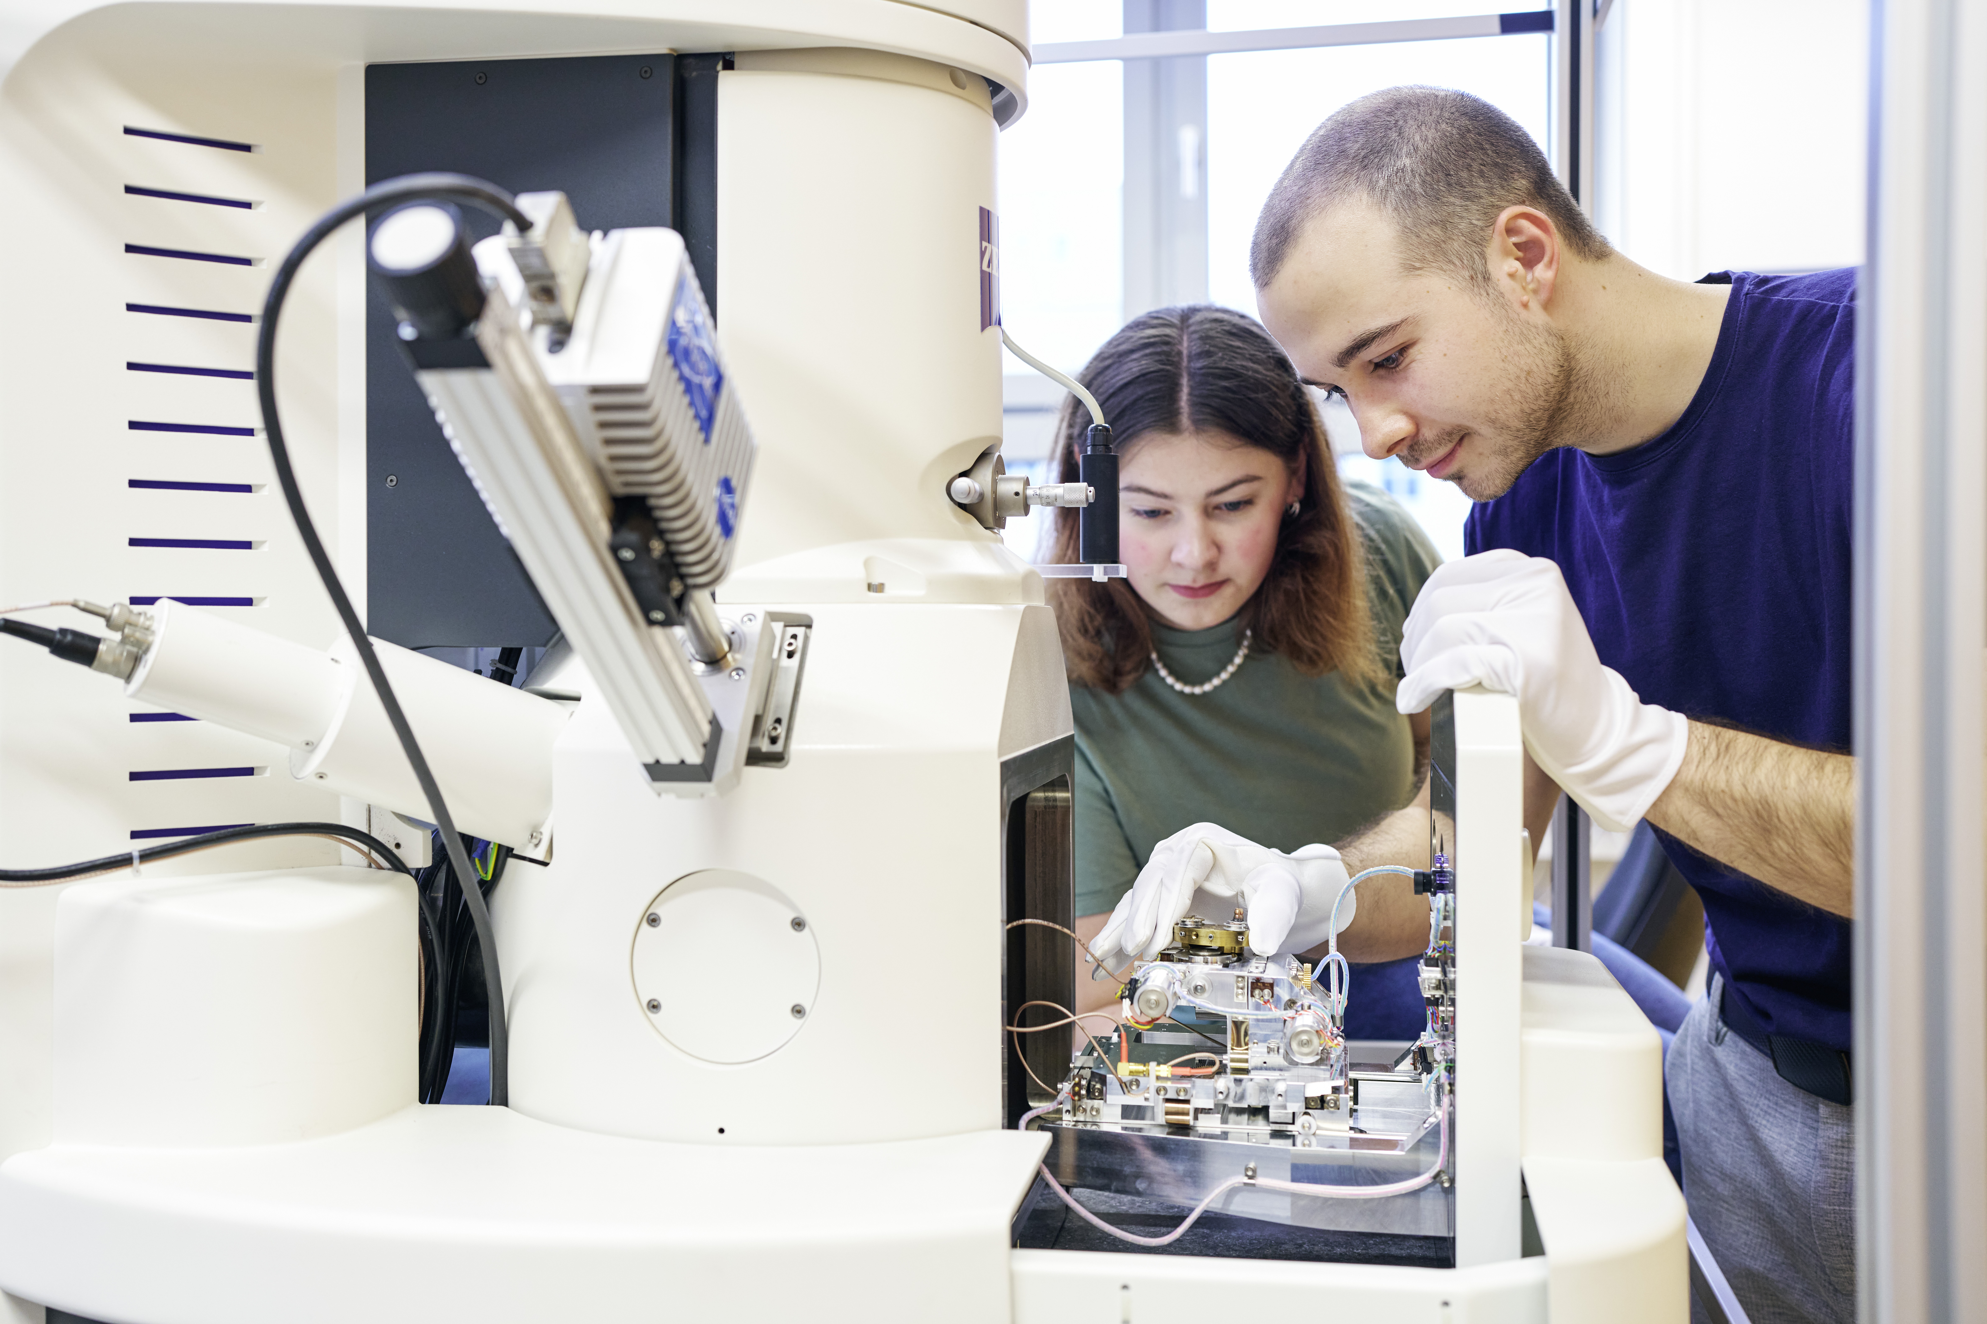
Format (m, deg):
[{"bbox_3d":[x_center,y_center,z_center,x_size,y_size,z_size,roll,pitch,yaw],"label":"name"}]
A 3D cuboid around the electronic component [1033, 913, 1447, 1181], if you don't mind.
[{"bbox_3d":[0.160,0.222,1.220,0.235,0.145,0.190,0,1,13],"label":"electronic component"}]

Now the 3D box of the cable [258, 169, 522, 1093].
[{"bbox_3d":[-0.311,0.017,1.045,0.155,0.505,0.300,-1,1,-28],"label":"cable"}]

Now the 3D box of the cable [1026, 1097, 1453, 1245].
[{"bbox_3d":[0.146,0.300,1.135,0.250,0.092,0.060,0,1,13],"label":"cable"}]

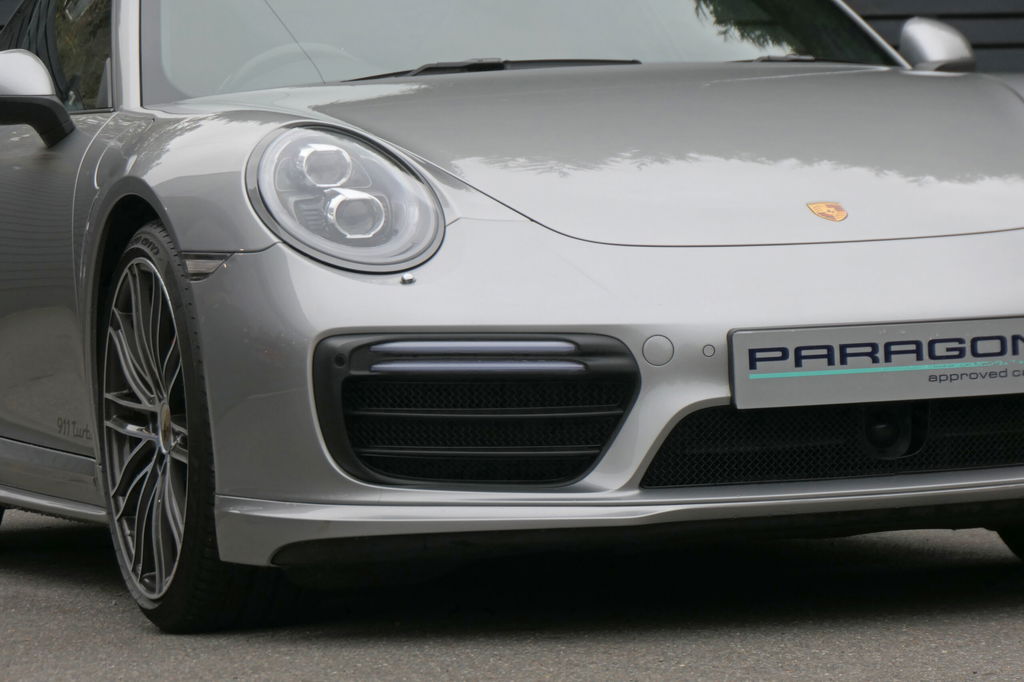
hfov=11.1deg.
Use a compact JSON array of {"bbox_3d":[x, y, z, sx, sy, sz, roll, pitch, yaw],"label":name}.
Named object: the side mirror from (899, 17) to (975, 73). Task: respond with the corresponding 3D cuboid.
[{"bbox_3d":[0.785,-0.531,9.830,0.190,0.160,0.140,-3,3,-18],"label":"side mirror"}]

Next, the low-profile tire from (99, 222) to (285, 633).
[{"bbox_3d":[-0.473,0.124,8.474,0.245,0.680,0.680,-3,3,-18],"label":"low-profile tire"}]

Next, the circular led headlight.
[{"bbox_3d":[-0.240,-0.220,8.025,0.250,0.225,0.270,-3,3,-18],"label":"circular led headlight"}]

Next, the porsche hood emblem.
[{"bbox_3d":[0.481,-0.196,7.994,0.052,0.007,0.065,-3,28,-18],"label":"porsche hood emblem"}]

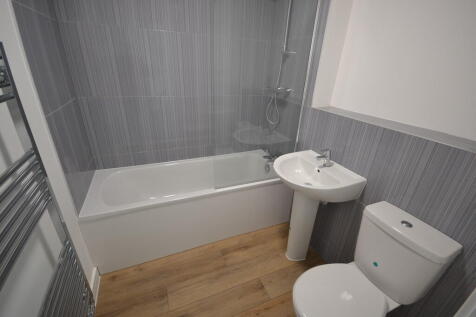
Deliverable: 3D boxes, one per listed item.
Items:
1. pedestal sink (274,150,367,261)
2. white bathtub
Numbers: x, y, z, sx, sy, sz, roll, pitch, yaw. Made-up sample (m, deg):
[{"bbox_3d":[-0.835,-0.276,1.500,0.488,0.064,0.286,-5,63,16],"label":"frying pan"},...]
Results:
[{"bbox_3d":[0.484,0.455,1.546,0.485,0.878,0.505,-8,27,-23],"label":"pedestal sink"},{"bbox_3d":[-0.362,0.393,1.950,1.700,0.563,0.665,-8,27,-23],"label":"white bathtub"}]

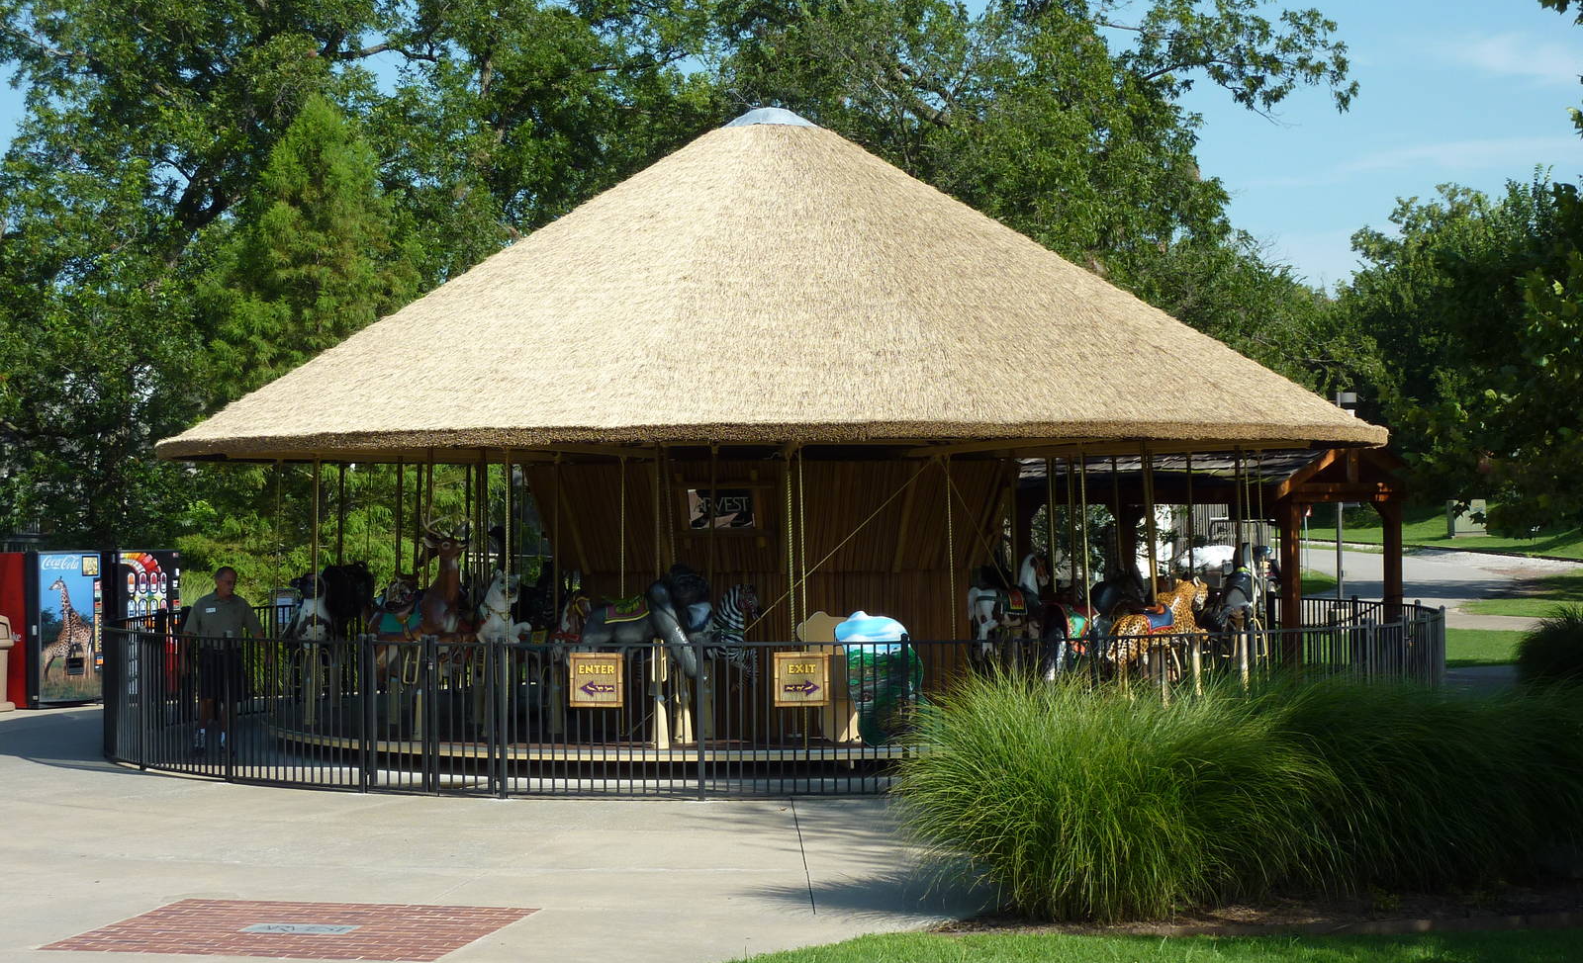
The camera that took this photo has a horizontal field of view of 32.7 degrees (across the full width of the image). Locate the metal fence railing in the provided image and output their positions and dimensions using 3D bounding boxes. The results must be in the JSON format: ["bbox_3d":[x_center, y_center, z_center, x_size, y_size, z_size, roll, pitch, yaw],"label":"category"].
[{"bbox_3d":[-0.172,2.000,28.379,13.700,1.290,13.700,0,-1,0],"label":"metal fence railing"}]

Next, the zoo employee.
[{"bbox_3d":[-5.587,1.752,26.503,0.680,1.830,0.420,0,-1,-21],"label":"zoo employee"}]

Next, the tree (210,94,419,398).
[{"bbox_3d":[-7.064,-1.443,40.023,4.200,8.600,4.200,0,-1,0],"label":"tree"}]

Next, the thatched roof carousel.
[{"bbox_3d":[-0.194,-0.644,28.414,12.820,6.580,12.820,0,-1,0],"label":"thatched roof carousel"}]

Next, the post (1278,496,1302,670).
[{"bbox_3d":[5.849,1.407,31.474,0.190,2.450,0.190,0,-1,-35],"label":"post"}]

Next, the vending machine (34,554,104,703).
[{"bbox_3d":[-9.267,1.833,33.743,0.850,1.920,0.970,-1,-1,38],"label":"vending machine"}]

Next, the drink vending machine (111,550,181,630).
[{"bbox_3d":[-8.521,1.839,34.683,0.850,1.920,0.970,-1,-1,38],"label":"drink vending machine"}]

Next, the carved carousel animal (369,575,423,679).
[{"bbox_3d":[-3.747,1.390,25.584,0.480,0.980,1.150,0,-1,-37],"label":"carved carousel animal"}]

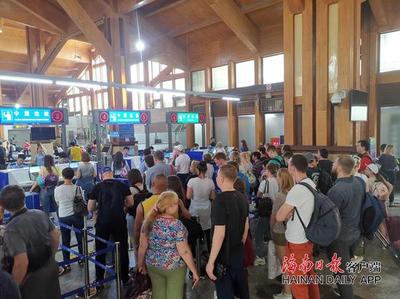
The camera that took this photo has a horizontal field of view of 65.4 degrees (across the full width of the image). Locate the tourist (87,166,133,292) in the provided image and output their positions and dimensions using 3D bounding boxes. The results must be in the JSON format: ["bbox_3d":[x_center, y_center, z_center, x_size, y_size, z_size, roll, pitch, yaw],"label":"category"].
[{"bbox_3d":[-1.185,1.092,4.314,0.570,1.690,0.340,-3,4,-18],"label":"tourist"}]

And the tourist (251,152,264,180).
[{"bbox_3d":[1.332,0.884,7.153,0.320,1.658,0.480,1,4,30],"label":"tourist"}]

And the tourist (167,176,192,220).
[{"bbox_3d":[-0.297,1.147,4.101,0.470,1.607,0.320,-3,4,-20],"label":"tourist"}]

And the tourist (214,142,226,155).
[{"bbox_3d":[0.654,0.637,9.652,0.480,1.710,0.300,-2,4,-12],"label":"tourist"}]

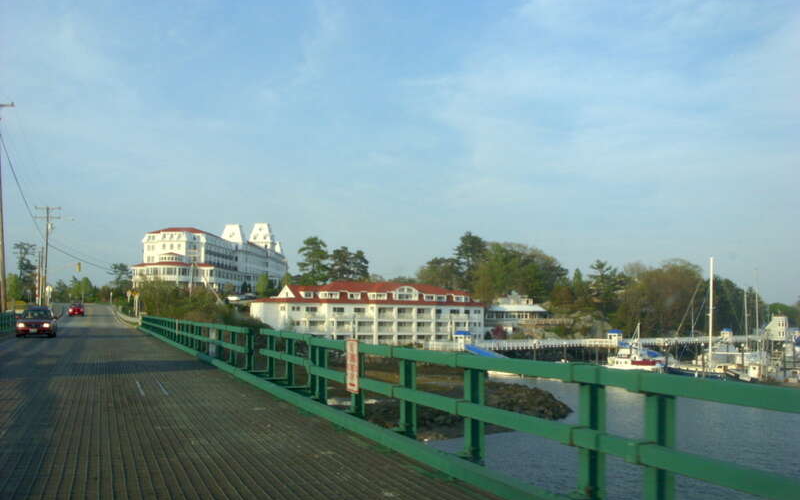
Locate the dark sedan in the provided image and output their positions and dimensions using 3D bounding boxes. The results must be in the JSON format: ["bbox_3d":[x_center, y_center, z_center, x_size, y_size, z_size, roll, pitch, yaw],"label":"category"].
[{"bbox_3d":[-18.524,3.710,45.000,1.750,1.430,4.550,2,-5,-19],"label":"dark sedan"}]

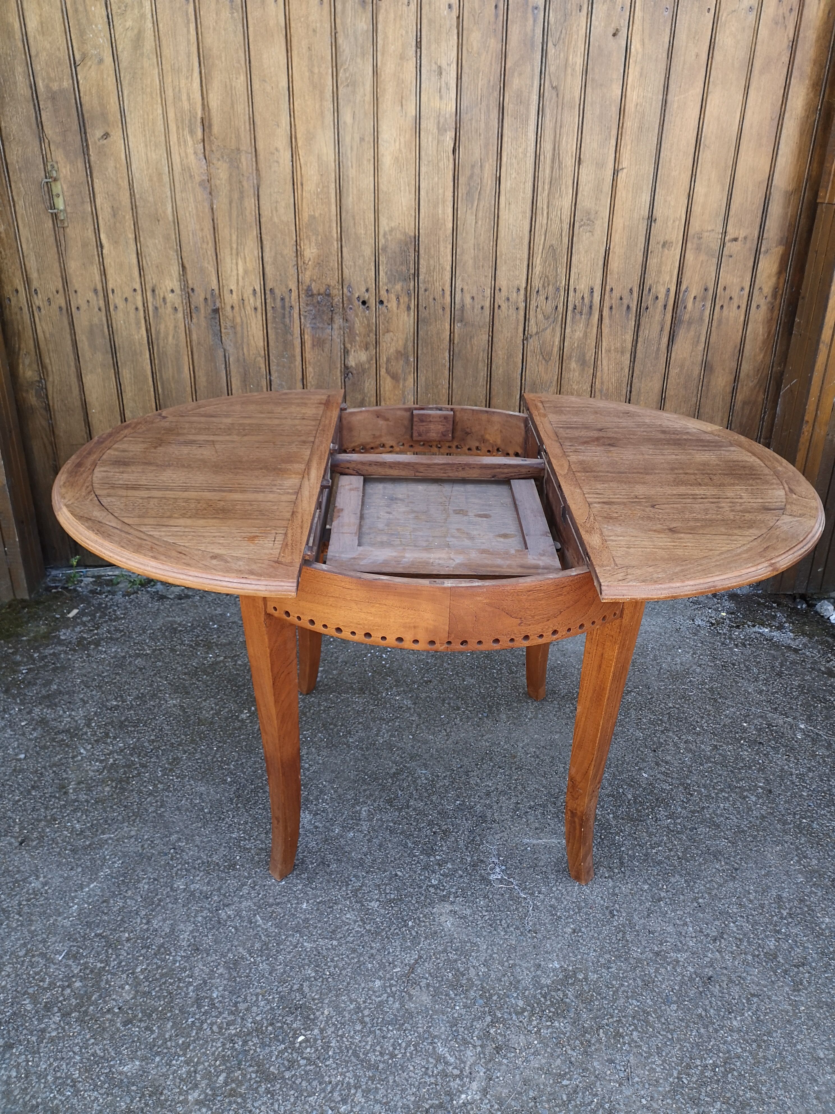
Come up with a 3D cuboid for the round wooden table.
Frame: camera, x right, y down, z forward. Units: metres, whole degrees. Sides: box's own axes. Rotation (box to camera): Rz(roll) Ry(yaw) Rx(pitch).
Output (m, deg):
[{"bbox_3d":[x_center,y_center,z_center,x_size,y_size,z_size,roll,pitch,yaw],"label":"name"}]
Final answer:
[{"bbox_3d":[0.032,0.160,1.785,1.367,0.760,0.946,1,27,-1],"label":"round wooden table"}]

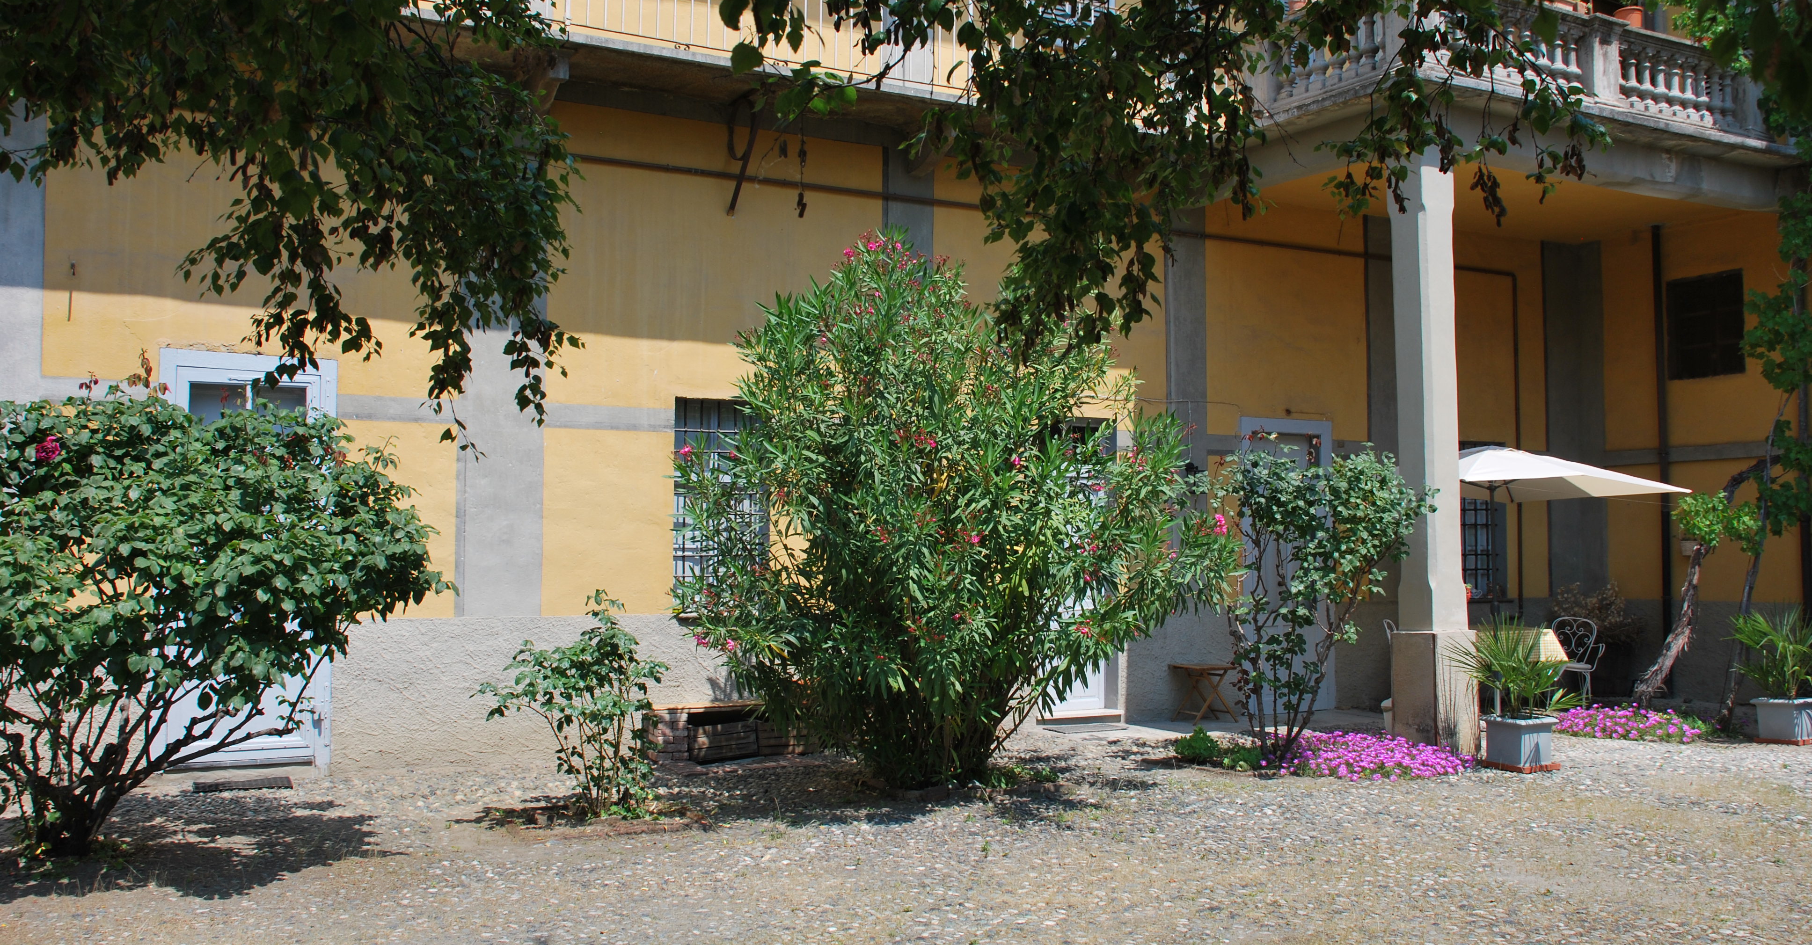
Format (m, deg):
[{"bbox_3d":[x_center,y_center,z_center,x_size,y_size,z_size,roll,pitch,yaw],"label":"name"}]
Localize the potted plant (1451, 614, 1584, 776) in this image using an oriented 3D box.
[{"bbox_3d":[4.300,1.559,10.693,0.919,1.053,0.845,-1,-3,22],"label":"potted plant"}]

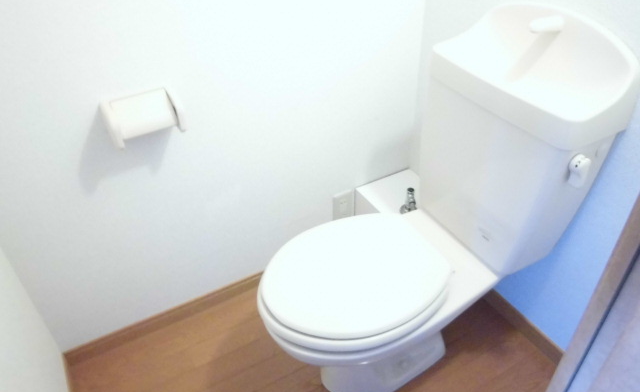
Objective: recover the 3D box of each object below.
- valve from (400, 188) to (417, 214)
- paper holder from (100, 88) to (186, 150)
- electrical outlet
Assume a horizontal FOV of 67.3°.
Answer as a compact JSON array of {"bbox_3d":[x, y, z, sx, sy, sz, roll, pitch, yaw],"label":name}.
[{"bbox_3d":[0.273,0.013,1.448,0.048,0.090,0.048,-20,41,-21],"label":"valve"},{"bbox_3d":[-0.382,-0.170,1.052,0.147,0.077,0.100,-20,41,-21],"label":"paper holder"},{"bbox_3d":[0.079,0.041,1.595,0.073,0.118,0.012,-20,41,-21],"label":"electrical outlet"}]

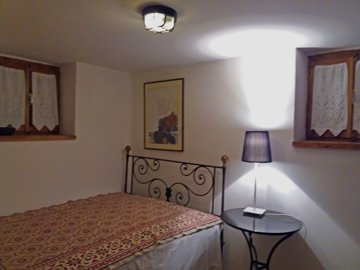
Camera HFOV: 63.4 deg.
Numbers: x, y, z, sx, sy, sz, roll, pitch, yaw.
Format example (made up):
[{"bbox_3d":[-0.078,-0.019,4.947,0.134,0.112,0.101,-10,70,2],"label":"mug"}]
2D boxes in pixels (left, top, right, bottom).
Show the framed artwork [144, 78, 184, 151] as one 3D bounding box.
[{"bbox_3d":[-0.181,-0.211,3.226,0.558,0.772,0.025,2,2,35],"label":"framed artwork"}]

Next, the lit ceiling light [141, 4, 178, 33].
[{"bbox_3d":[-0.113,-0.643,1.636,0.195,0.095,0.195,1,2,0],"label":"lit ceiling light"}]

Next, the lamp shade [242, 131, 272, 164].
[{"bbox_3d":[0.640,0.094,2.410,0.240,0.248,0.240,2,2,35],"label":"lamp shade"}]

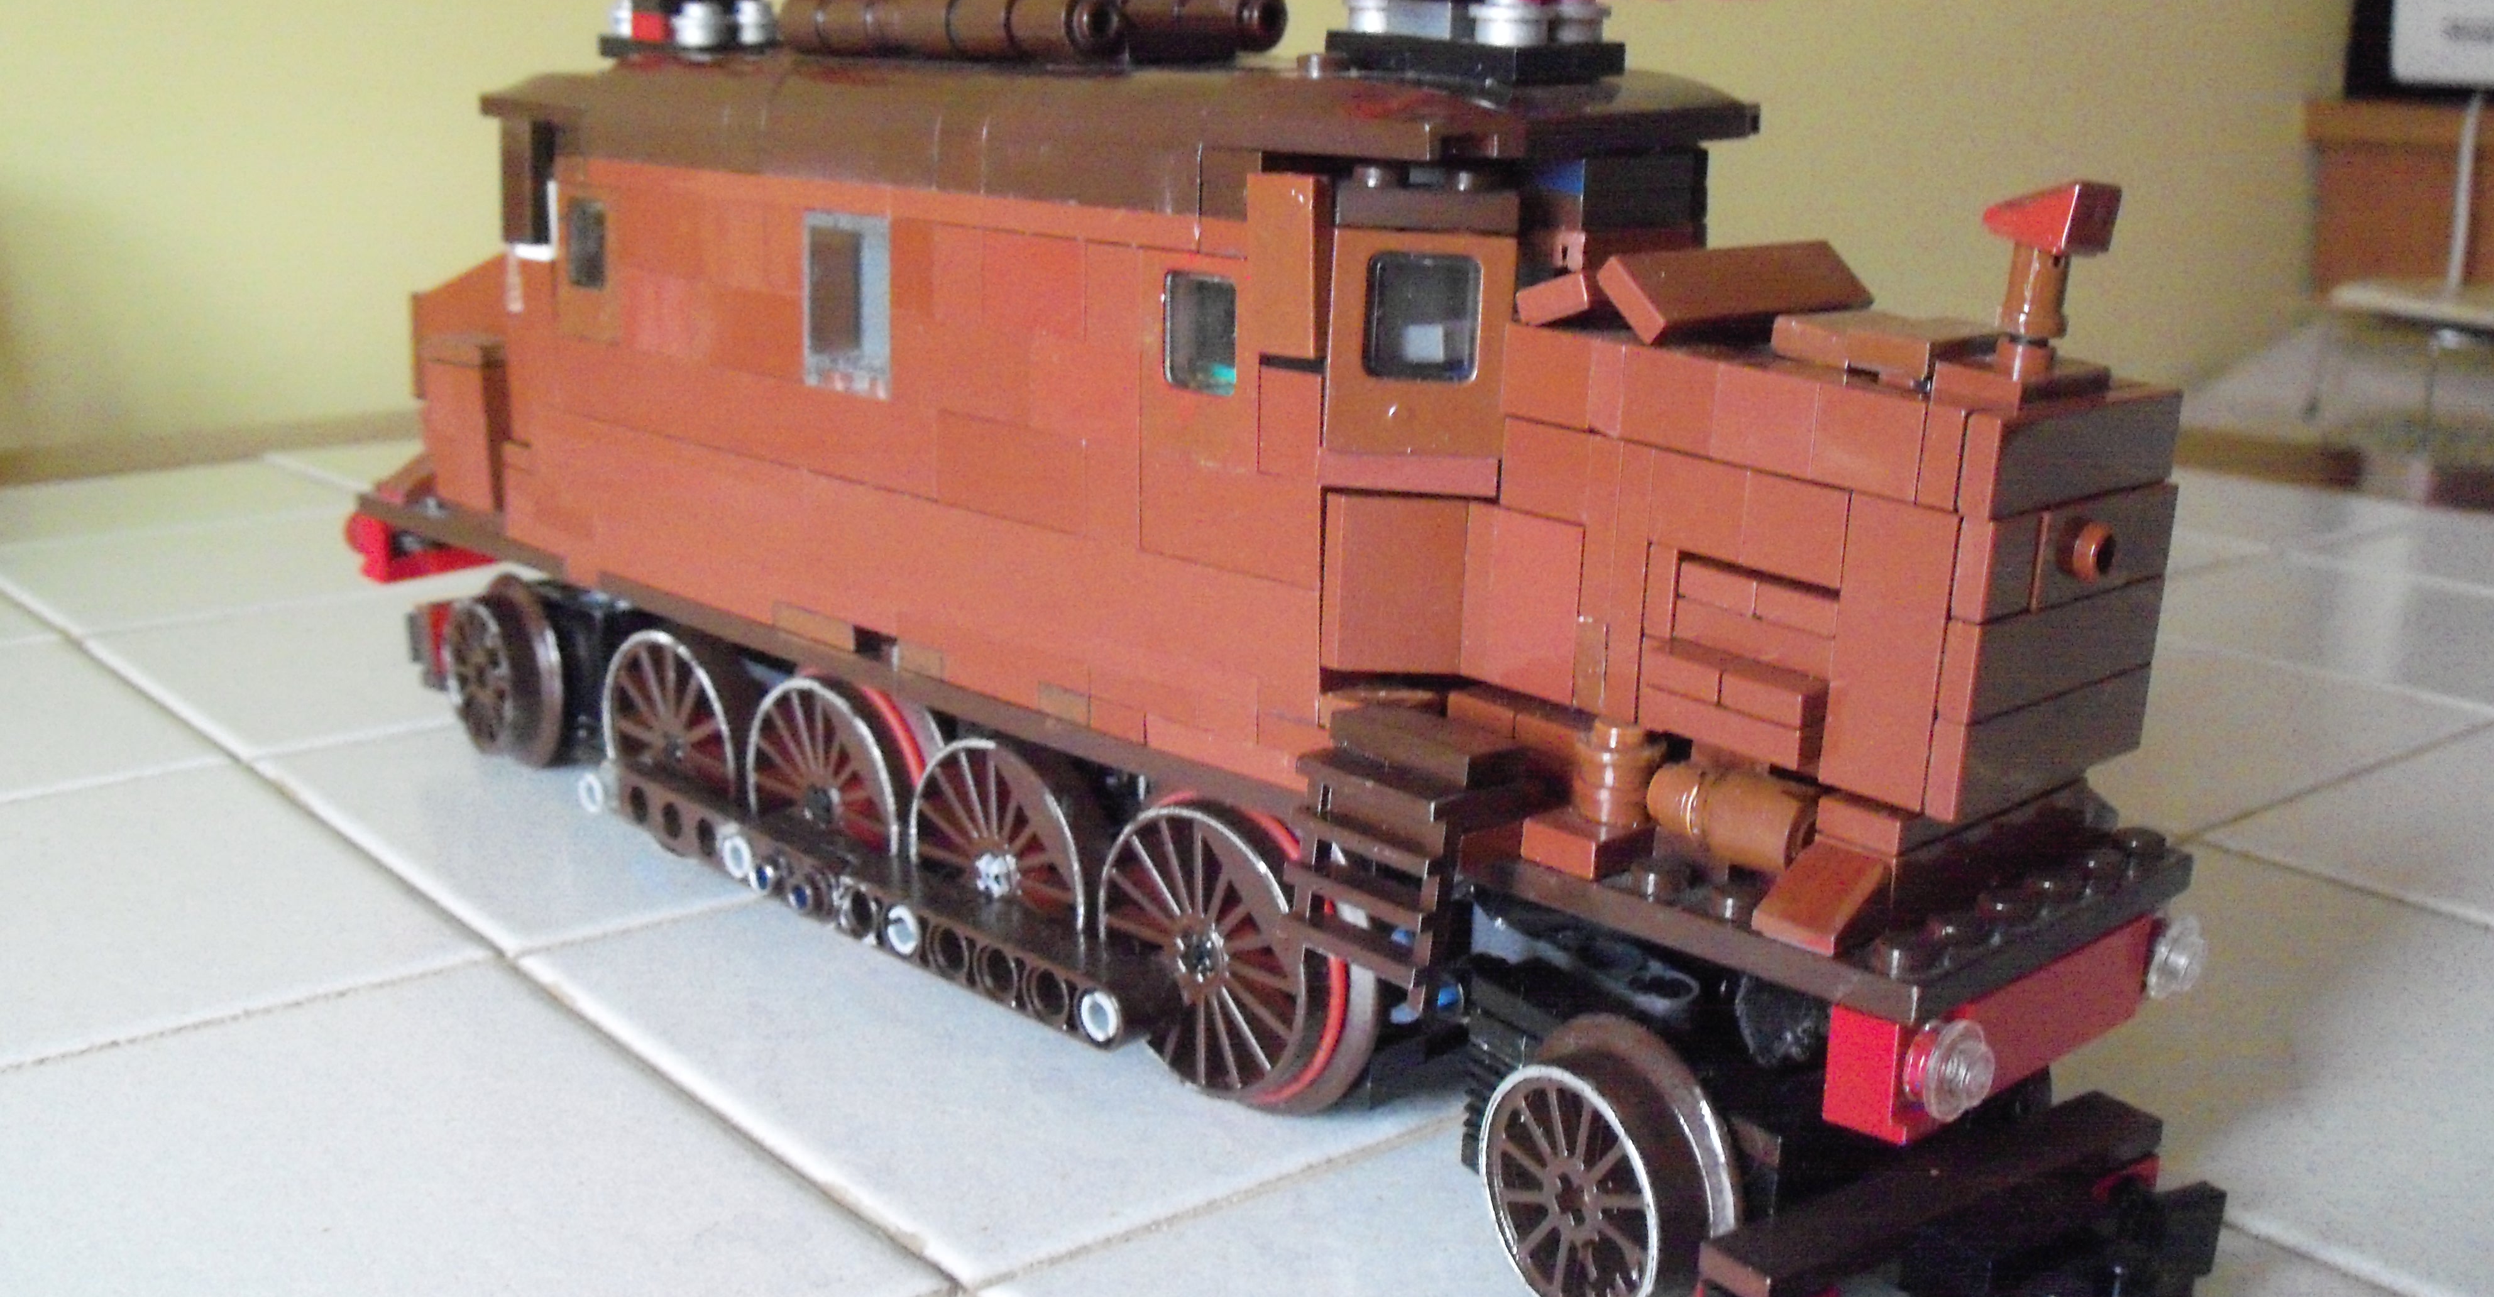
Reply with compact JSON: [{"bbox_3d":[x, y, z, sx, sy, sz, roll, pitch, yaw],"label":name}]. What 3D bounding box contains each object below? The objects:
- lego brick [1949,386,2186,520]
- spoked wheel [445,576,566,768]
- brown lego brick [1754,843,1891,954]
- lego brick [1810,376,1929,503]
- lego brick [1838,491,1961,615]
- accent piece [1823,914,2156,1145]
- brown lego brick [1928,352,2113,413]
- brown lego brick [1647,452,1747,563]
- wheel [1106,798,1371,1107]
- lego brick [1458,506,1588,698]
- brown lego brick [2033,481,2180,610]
[{"bbox_3d":[0.067,-0.016,0.203,0.003,0.008,0.032,17,20,42],"label":"lego brick"},{"bbox_3d":[-0.110,0.004,0.370,0.009,0.029,0.029,-11,19,-40],"label":"spoked wheel"},{"bbox_3d":[0.046,0.020,0.202,0.008,0.006,0.008,-12,19,-43],"label":"brown lego brick"},{"bbox_3d":[0.052,-0.017,0.201,0.010,0.008,0.010,17,20,42],"label":"lego brick"},{"bbox_3d":[0.054,-0.008,0.200,0.010,0.008,0.010,17,20,42],"label":"lego brick"},{"bbox_3d":[0.065,0.030,0.217,0.045,0.010,0.008,-13,20,-43],"label":"accent piece"},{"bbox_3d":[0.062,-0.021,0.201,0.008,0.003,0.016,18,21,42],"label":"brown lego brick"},{"bbox_3d":[0.040,-0.012,0.211,0.010,0.008,0.010,-11,20,-44],"label":"brown lego brick"},{"bbox_3d":[-0.002,0.029,0.250,0.007,0.036,0.036,-12,19,-43],"label":"wheel"},{"bbox_3d":[0.027,-0.005,0.225,0.009,0.016,0.013,-11,20,-44],"label":"lego brick"},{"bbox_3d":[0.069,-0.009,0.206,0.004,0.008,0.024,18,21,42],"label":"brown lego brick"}]

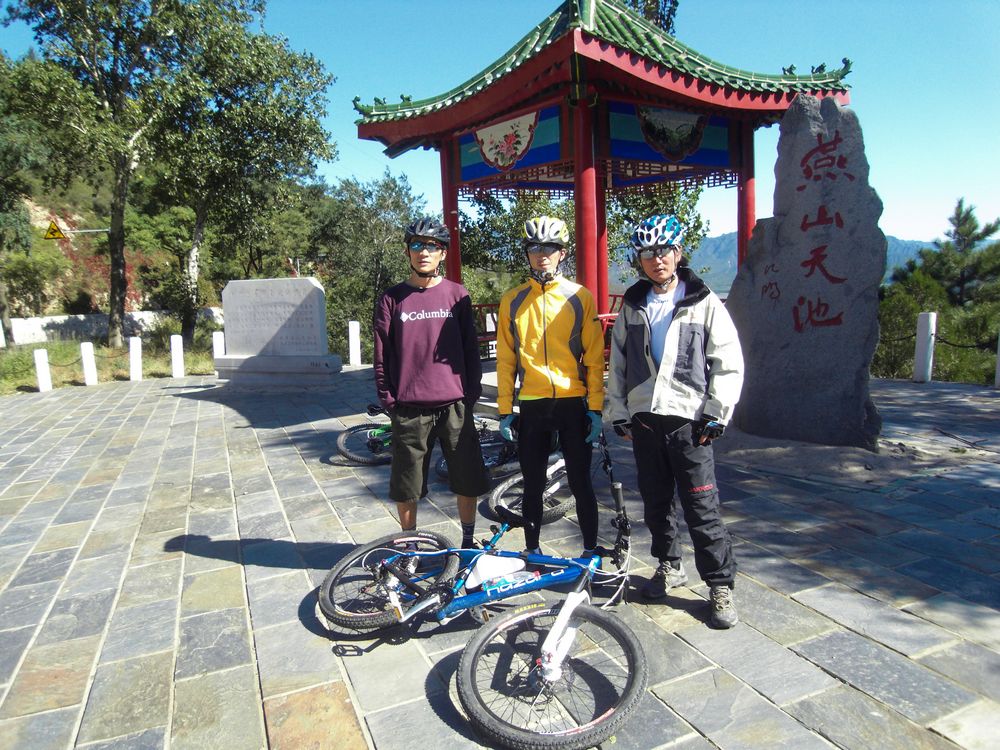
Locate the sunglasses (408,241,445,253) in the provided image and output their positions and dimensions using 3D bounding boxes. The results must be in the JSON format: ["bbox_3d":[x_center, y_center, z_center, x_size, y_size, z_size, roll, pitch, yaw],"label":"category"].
[{"bbox_3d":[-0.361,-0.639,3.449,0.145,0.050,0.150,0,7,12],"label":"sunglasses"}]

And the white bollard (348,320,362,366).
[{"bbox_3d":[-2.920,-0.626,14.010,0.210,0.880,0.210,-1,6,0],"label":"white bollard"}]

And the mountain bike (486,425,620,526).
[{"bbox_3d":[0.270,0.610,5.050,1.000,0.600,1.650,-20,11,-15],"label":"mountain bike"}]

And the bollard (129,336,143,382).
[{"bbox_3d":[-7.209,-0.307,13.750,0.200,0.870,0.200,-6,8,-26],"label":"bollard"}]

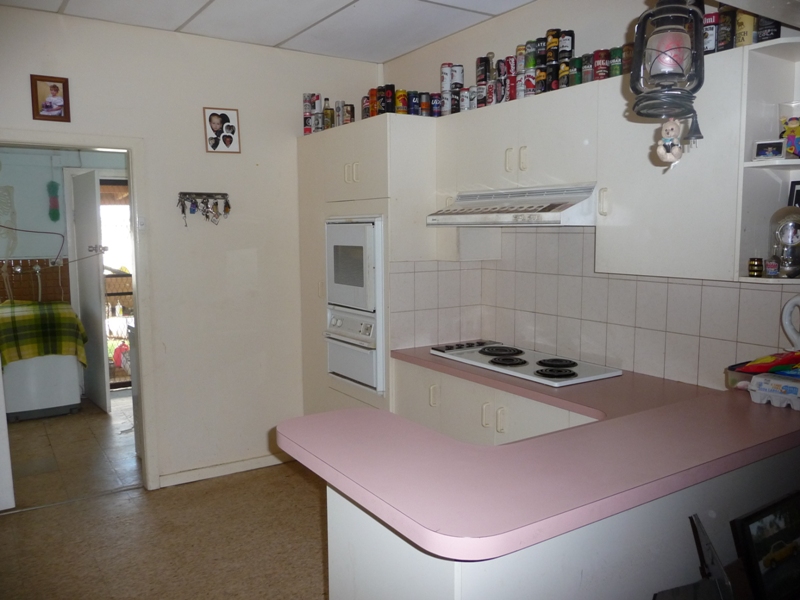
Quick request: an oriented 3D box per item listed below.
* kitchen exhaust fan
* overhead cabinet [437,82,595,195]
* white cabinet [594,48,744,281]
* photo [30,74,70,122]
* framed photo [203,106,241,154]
[{"bbox_3d":[0.594,-0.419,2.939,0.535,0.170,0.869,-5,8,-33],"label":"kitchen exhaust fan"},{"bbox_3d":[0.617,-0.711,3.039,0.348,0.396,1.057,-5,8,-33],"label":"overhead cabinet"},{"bbox_3d":[1.069,-0.463,2.383,0.348,0.739,0.574,-5,8,-33],"label":"white cabinet"},{"bbox_3d":[-1.788,-1.032,3.319,0.174,0.223,0.020,-5,8,-33],"label":"photo"},{"bbox_3d":[-1.044,-1.000,3.821,0.209,0.255,0.018,-5,8,-33],"label":"framed photo"}]

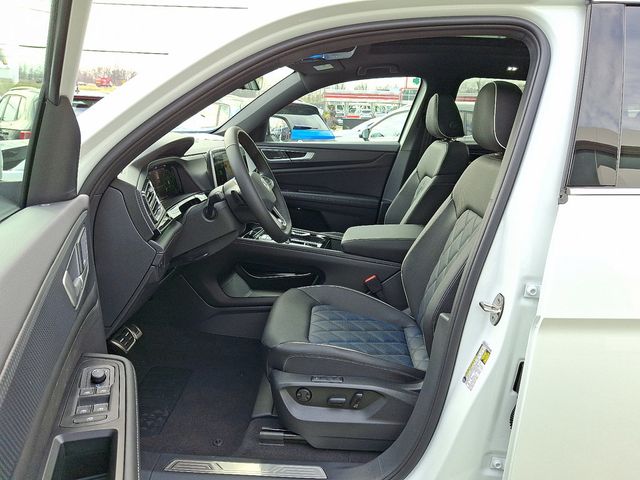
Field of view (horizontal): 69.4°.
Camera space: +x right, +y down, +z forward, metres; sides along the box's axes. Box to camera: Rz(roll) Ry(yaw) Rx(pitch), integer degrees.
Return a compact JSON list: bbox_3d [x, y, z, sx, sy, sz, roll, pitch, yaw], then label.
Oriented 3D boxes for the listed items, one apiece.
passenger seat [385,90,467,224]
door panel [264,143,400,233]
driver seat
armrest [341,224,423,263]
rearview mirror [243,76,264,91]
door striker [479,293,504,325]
[{"bbox_3d":[0.261,-0.153,2.218,0.790,1.060,0.550,1,15,3],"label":"passenger seat"},{"bbox_3d":[0.027,-0.231,2.590,0.840,0.620,0.130,1,15,3],"label":"door panel"},{"bbox_3d":[0.216,0.046,1.466,0.790,1.060,0.550,1,15,3],"label":"driver seat"},{"bbox_3d":[0.268,0.013,1.858,0.370,0.090,0.220,1,15,3],"label":"armrest"},{"bbox_3d":[-0.271,-0.604,1.732,0.050,0.070,0.240,5,16,18],"label":"rearview mirror"},{"bbox_3d":[0.363,0.148,0.982,0.040,0.067,0.037,-2,15,-8],"label":"door striker"}]

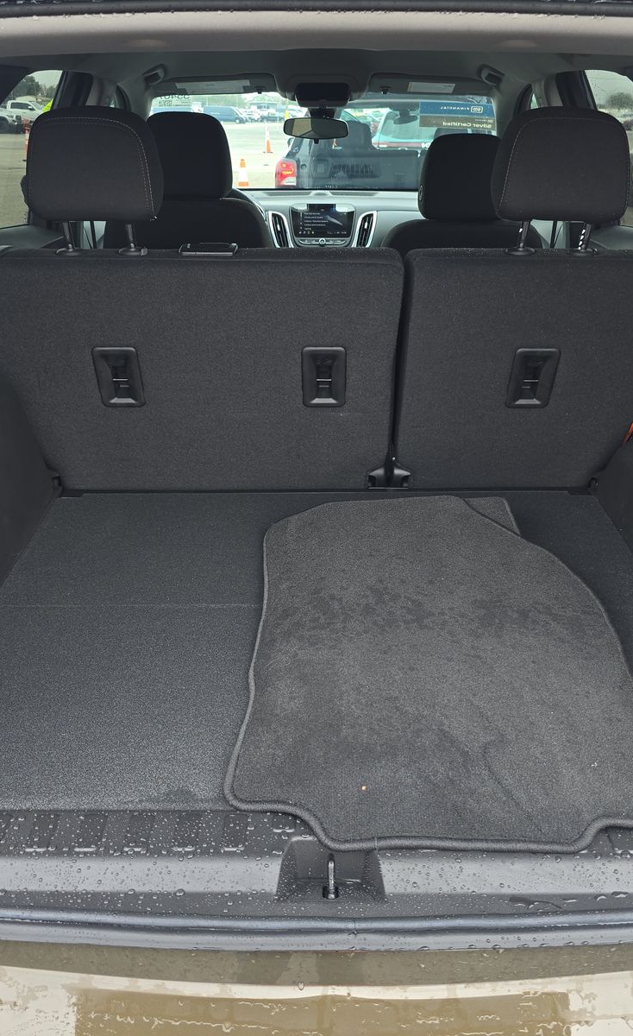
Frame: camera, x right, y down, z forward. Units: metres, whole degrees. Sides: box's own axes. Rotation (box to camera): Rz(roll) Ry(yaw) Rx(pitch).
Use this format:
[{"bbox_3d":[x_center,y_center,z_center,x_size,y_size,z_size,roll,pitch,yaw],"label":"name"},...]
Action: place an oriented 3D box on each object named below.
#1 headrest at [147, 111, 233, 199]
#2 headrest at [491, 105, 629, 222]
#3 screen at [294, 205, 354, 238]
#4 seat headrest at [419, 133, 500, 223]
[{"bbox_3d":[-0.346,-0.956,2.420,0.250,0.212,0.125,0,33,0],"label":"headrest"},{"bbox_3d":[0.389,-0.559,1.460,0.205,0.167,0.112,0,33,0],"label":"headrest"},{"bbox_3d":[0.026,-1.035,3.200,0.207,0.115,0.020,0,40,0],"label":"screen"},{"bbox_3d":[0.397,-0.896,2.420,0.250,0.212,0.125,0,33,0],"label":"seat headrest"}]

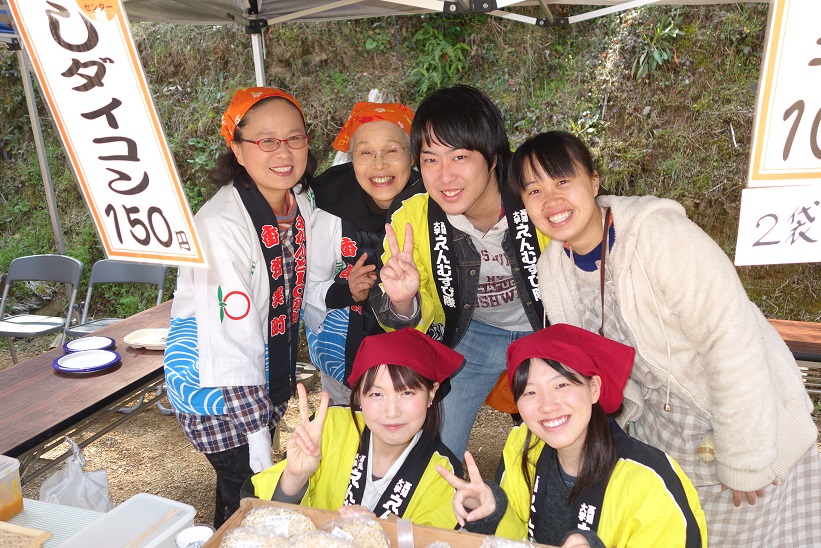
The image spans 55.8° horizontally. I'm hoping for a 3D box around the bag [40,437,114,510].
[{"bbox_3d":[-1.080,0.707,2.497,0.240,0.360,0.210,-1,15,-6],"label":"bag"}]

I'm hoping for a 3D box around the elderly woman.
[{"bbox_3d":[-0.100,0.301,2.113,0.500,1.500,0.500,-1,15,-6],"label":"elderly woman"}]

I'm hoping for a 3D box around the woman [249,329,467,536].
[{"bbox_3d":[-0.110,0.641,1.715,0.480,1.070,0.560,0,15,-2],"label":"woman"}]

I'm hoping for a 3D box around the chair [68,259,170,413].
[{"bbox_3d":[-1.530,0.282,4.060,0.450,0.770,0.490,4,15,16],"label":"chair"}]

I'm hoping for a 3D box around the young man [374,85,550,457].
[{"bbox_3d":[0.150,0.326,1.974,0.570,1.570,0.620,2,15,8],"label":"young man"}]

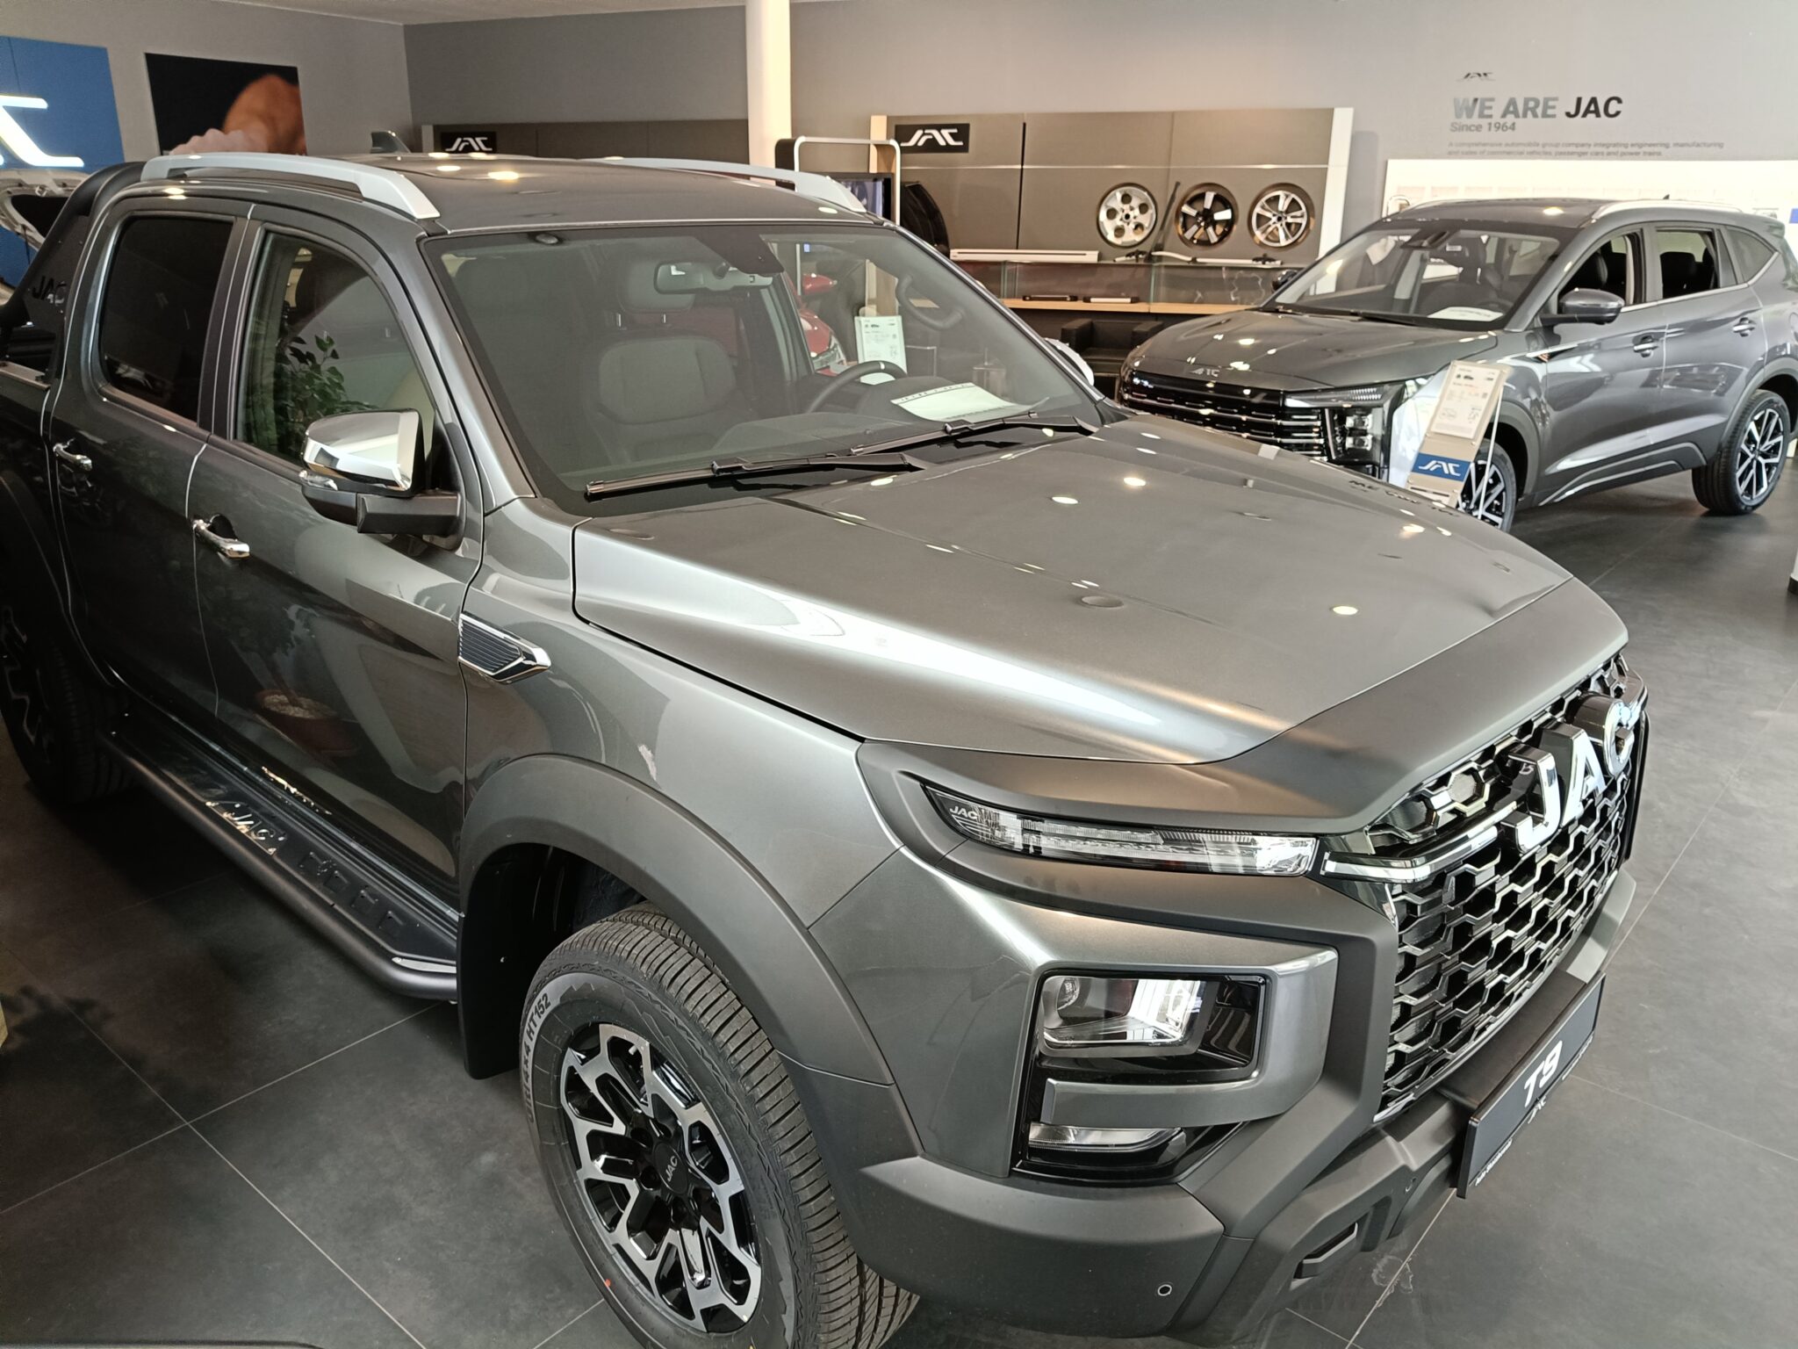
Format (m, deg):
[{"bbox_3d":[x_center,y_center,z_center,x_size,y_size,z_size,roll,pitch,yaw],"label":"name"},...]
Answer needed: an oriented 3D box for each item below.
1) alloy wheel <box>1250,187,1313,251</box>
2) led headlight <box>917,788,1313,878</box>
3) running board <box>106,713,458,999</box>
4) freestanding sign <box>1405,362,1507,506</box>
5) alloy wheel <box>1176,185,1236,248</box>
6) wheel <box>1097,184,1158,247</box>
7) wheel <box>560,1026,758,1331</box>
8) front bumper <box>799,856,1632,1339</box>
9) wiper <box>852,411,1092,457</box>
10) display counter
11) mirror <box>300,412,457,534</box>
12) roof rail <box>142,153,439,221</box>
[{"bbox_3d":[2.915,-3.484,10.322,0.440,0.440,0.180,9,21,23],"label":"alloy wheel"},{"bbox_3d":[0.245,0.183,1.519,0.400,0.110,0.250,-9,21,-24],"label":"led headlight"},{"bbox_3d":[-1.395,0.331,3.024,1.900,0.110,0.220,18,26,41],"label":"running board"},{"bbox_3d":[2.356,-0.800,5.916,0.600,1.130,0.290,-12,23,-31],"label":"freestanding sign"},{"bbox_3d":[2.402,-3.571,10.547,0.450,0.450,0.180,9,21,23],"label":"alloy wheel"},{"bbox_3d":[1.831,-3.664,10.799,0.470,0.470,0.180,9,21,23],"label":"wheel"},{"bbox_3d":[-0.307,0.730,2.070,0.483,0.483,0.190,18,26,41],"label":"wheel"},{"bbox_3d":[0.746,0.381,2.134,0.600,0.640,1.900,18,26,41],"label":"front bumper"},{"bbox_3d":[0.160,-0.495,2.734,0.085,0.060,0.750,18,26,41],"label":"wiper"},{"bbox_3d":[1.587,-2.651,10.923,3.400,1.270,0.500,9,21,23],"label":"display counter"},{"bbox_3d":[-0.802,-0.307,2.113,0.150,0.190,0.250,18,26,41],"label":"mirror"},{"bbox_3d":[-1.390,-1.077,2.957,1.480,0.125,0.065,18,26,41],"label":"roof rail"}]

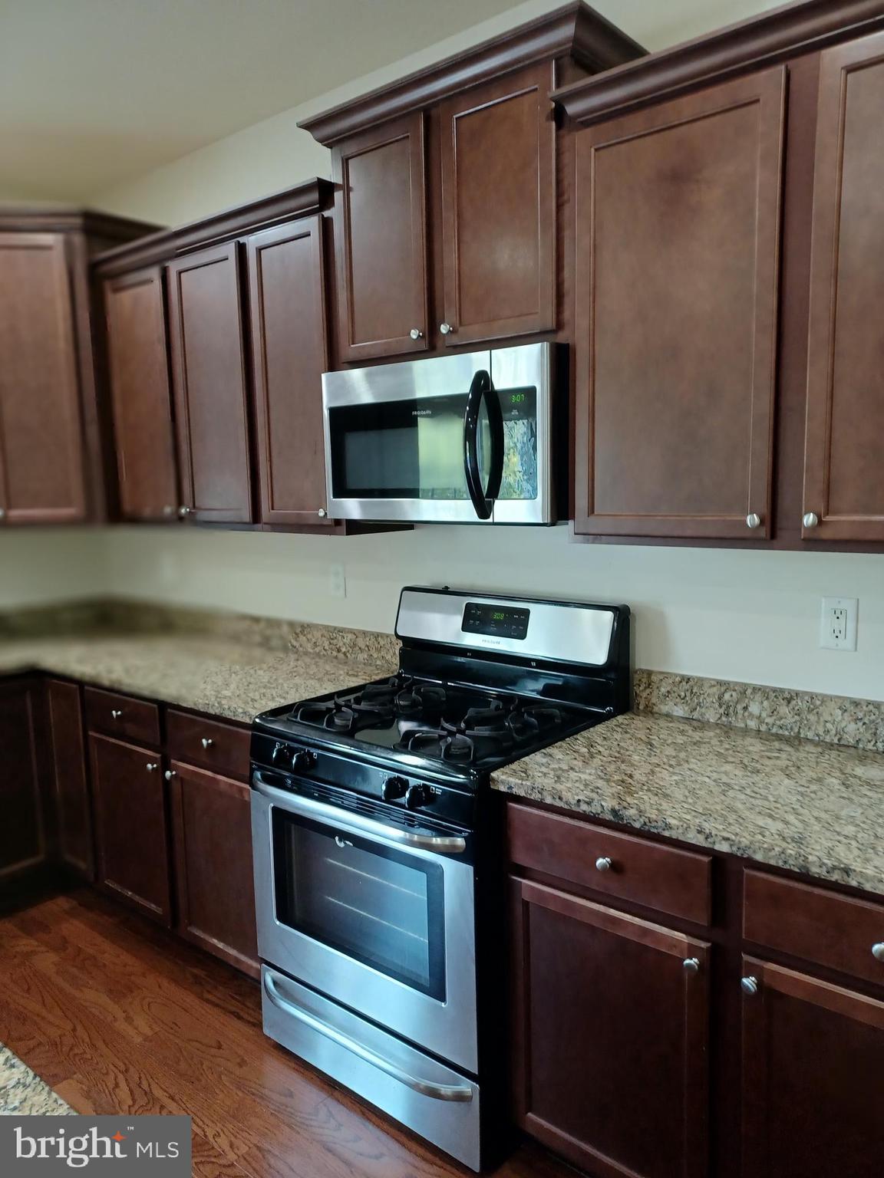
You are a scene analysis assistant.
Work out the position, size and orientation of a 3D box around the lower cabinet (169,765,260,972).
[{"bbox_3d":[-0.471,0.790,2.713,0.445,0.573,0.572,5,9,40],"label":"lower cabinet"}]

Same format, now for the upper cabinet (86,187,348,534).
[{"bbox_3d":[-0.690,-0.688,2.904,1.250,0.972,0.365,5,9,40],"label":"upper cabinet"}]

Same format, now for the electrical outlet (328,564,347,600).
[{"bbox_3d":[-0.363,-0.025,2.954,0.076,0.114,0.012,5,9,40],"label":"electrical outlet"}]

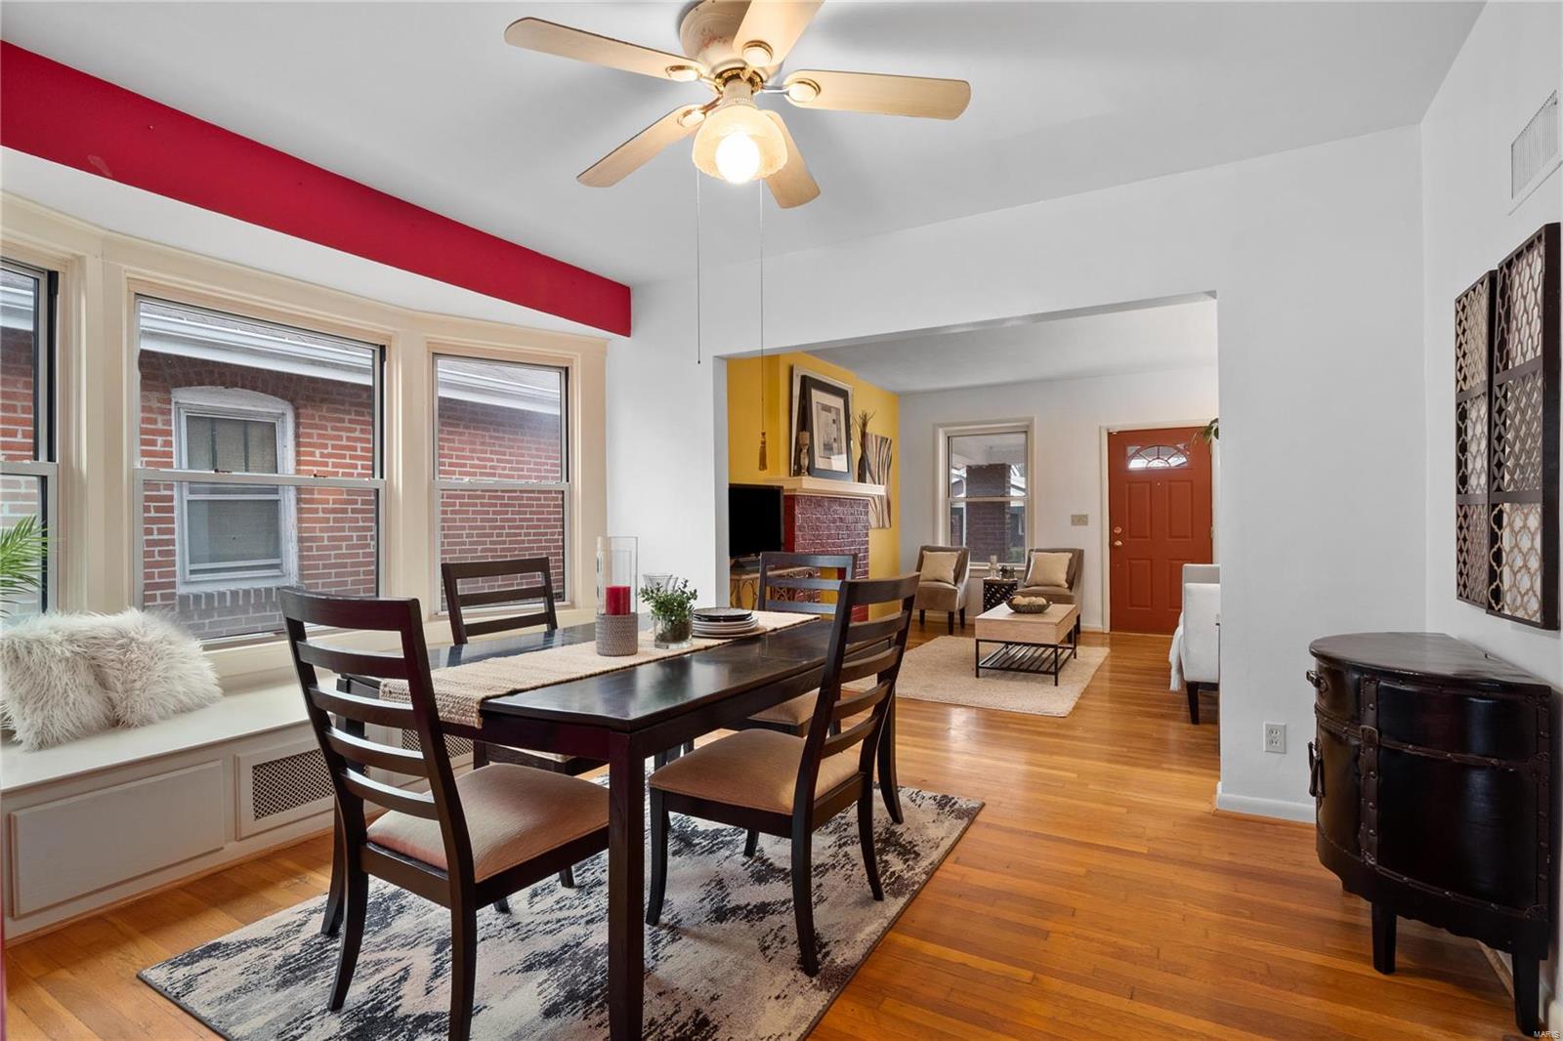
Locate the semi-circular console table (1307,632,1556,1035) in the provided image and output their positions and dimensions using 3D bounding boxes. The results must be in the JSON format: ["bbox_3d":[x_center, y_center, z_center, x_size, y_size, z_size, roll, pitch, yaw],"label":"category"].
[{"bbox_3d":[1.708,0.767,1.944,0.400,0.814,0.830,0,0,31],"label":"semi-circular console table"}]

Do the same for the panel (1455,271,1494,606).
[{"bbox_3d":[1.993,-0.212,1.985,0.029,0.917,0.297,0,0,32],"label":"panel"}]

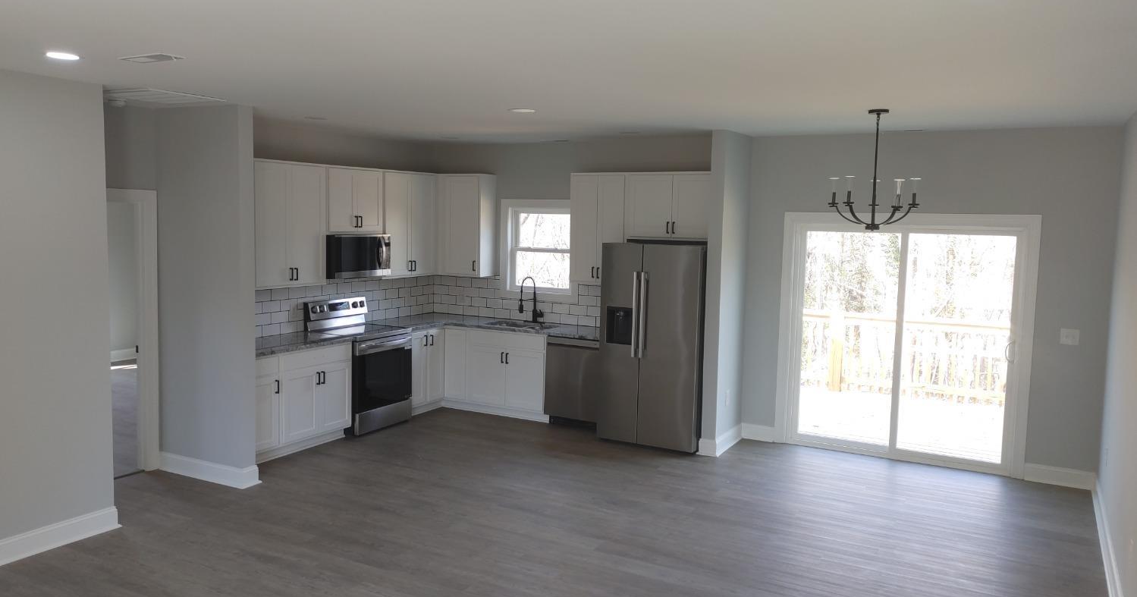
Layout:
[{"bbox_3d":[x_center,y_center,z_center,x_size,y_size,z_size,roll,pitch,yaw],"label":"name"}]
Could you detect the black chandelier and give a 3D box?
[{"bbox_3d":[2.035,-0.849,5.671,0.590,0.788,0.580,4,6,29],"label":"black chandelier"}]

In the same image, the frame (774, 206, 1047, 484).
[{"bbox_3d":[2.787,0.336,7.221,2.007,2.098,0.120,4,6,29],"label":"frame"}]

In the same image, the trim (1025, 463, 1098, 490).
[{"bbox_3d":[3.821,1.382,6.648,0.476,0.130,0.018,4,6,29],"label":"trim"}]

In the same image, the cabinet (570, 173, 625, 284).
[{"bbox_3d":[0.342,-0.673,8.248,0.581,1.055,0.315,4,6,29],"label":"cabinet"}]

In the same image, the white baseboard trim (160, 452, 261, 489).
[{"bbox_3d":[-2.761,1.293,6.578,0.960,0.145,0.180,4,6,29],"label":"white baseboard trim"}]

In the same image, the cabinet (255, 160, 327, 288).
[{"bbox_3d":[-2.527,-0.640,7.479,0.305,1.072,0.820,4,6,29],"label":"cabinet"}]

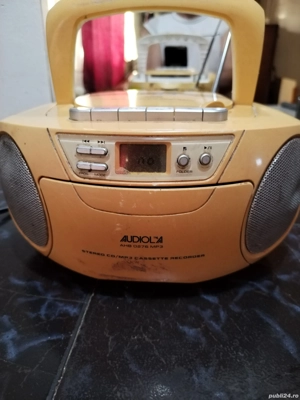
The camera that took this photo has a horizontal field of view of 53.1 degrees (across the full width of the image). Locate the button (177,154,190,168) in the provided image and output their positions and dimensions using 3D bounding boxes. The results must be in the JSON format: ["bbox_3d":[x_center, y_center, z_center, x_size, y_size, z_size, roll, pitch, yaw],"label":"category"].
[{"bbox_3d":[0.024,-0.028,0.219,0.010,0.010,0.006,0,13,0],"label":"button"}]

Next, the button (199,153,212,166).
[{"bbox_3d":[0.041,-0.030,0.220,0.010,0.010,0.006,-1,13,-3],"label":"button"}]

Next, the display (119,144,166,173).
[{"bbox_3d":[-0.005,-0.031,0.222,0.035,0.021,0.004,2,13,4],"label":"display"}]

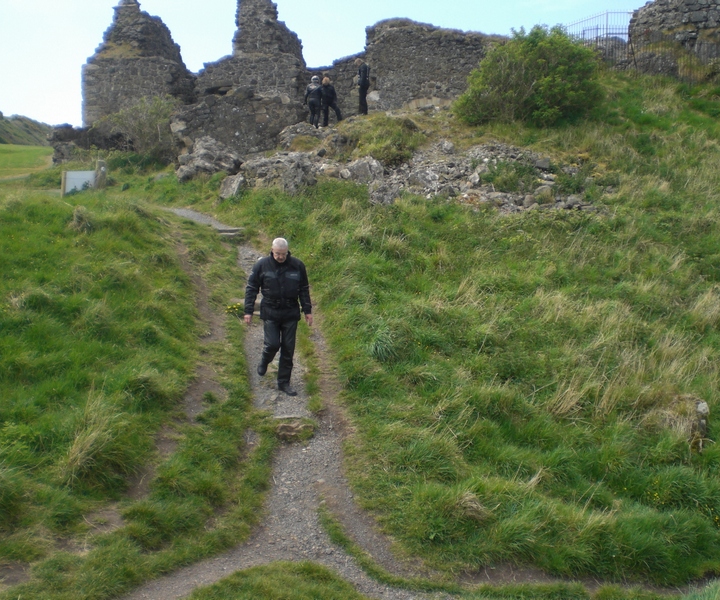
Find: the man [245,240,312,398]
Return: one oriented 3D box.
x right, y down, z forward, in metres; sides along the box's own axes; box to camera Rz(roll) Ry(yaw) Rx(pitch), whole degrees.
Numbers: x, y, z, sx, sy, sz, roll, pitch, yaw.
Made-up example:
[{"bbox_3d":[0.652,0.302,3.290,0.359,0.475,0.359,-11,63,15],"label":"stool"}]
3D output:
[{"bbox_3d":[-0.900,0.175,9.730,0.760,1.720,0.580,-1,8,-7],"label":"man"}]

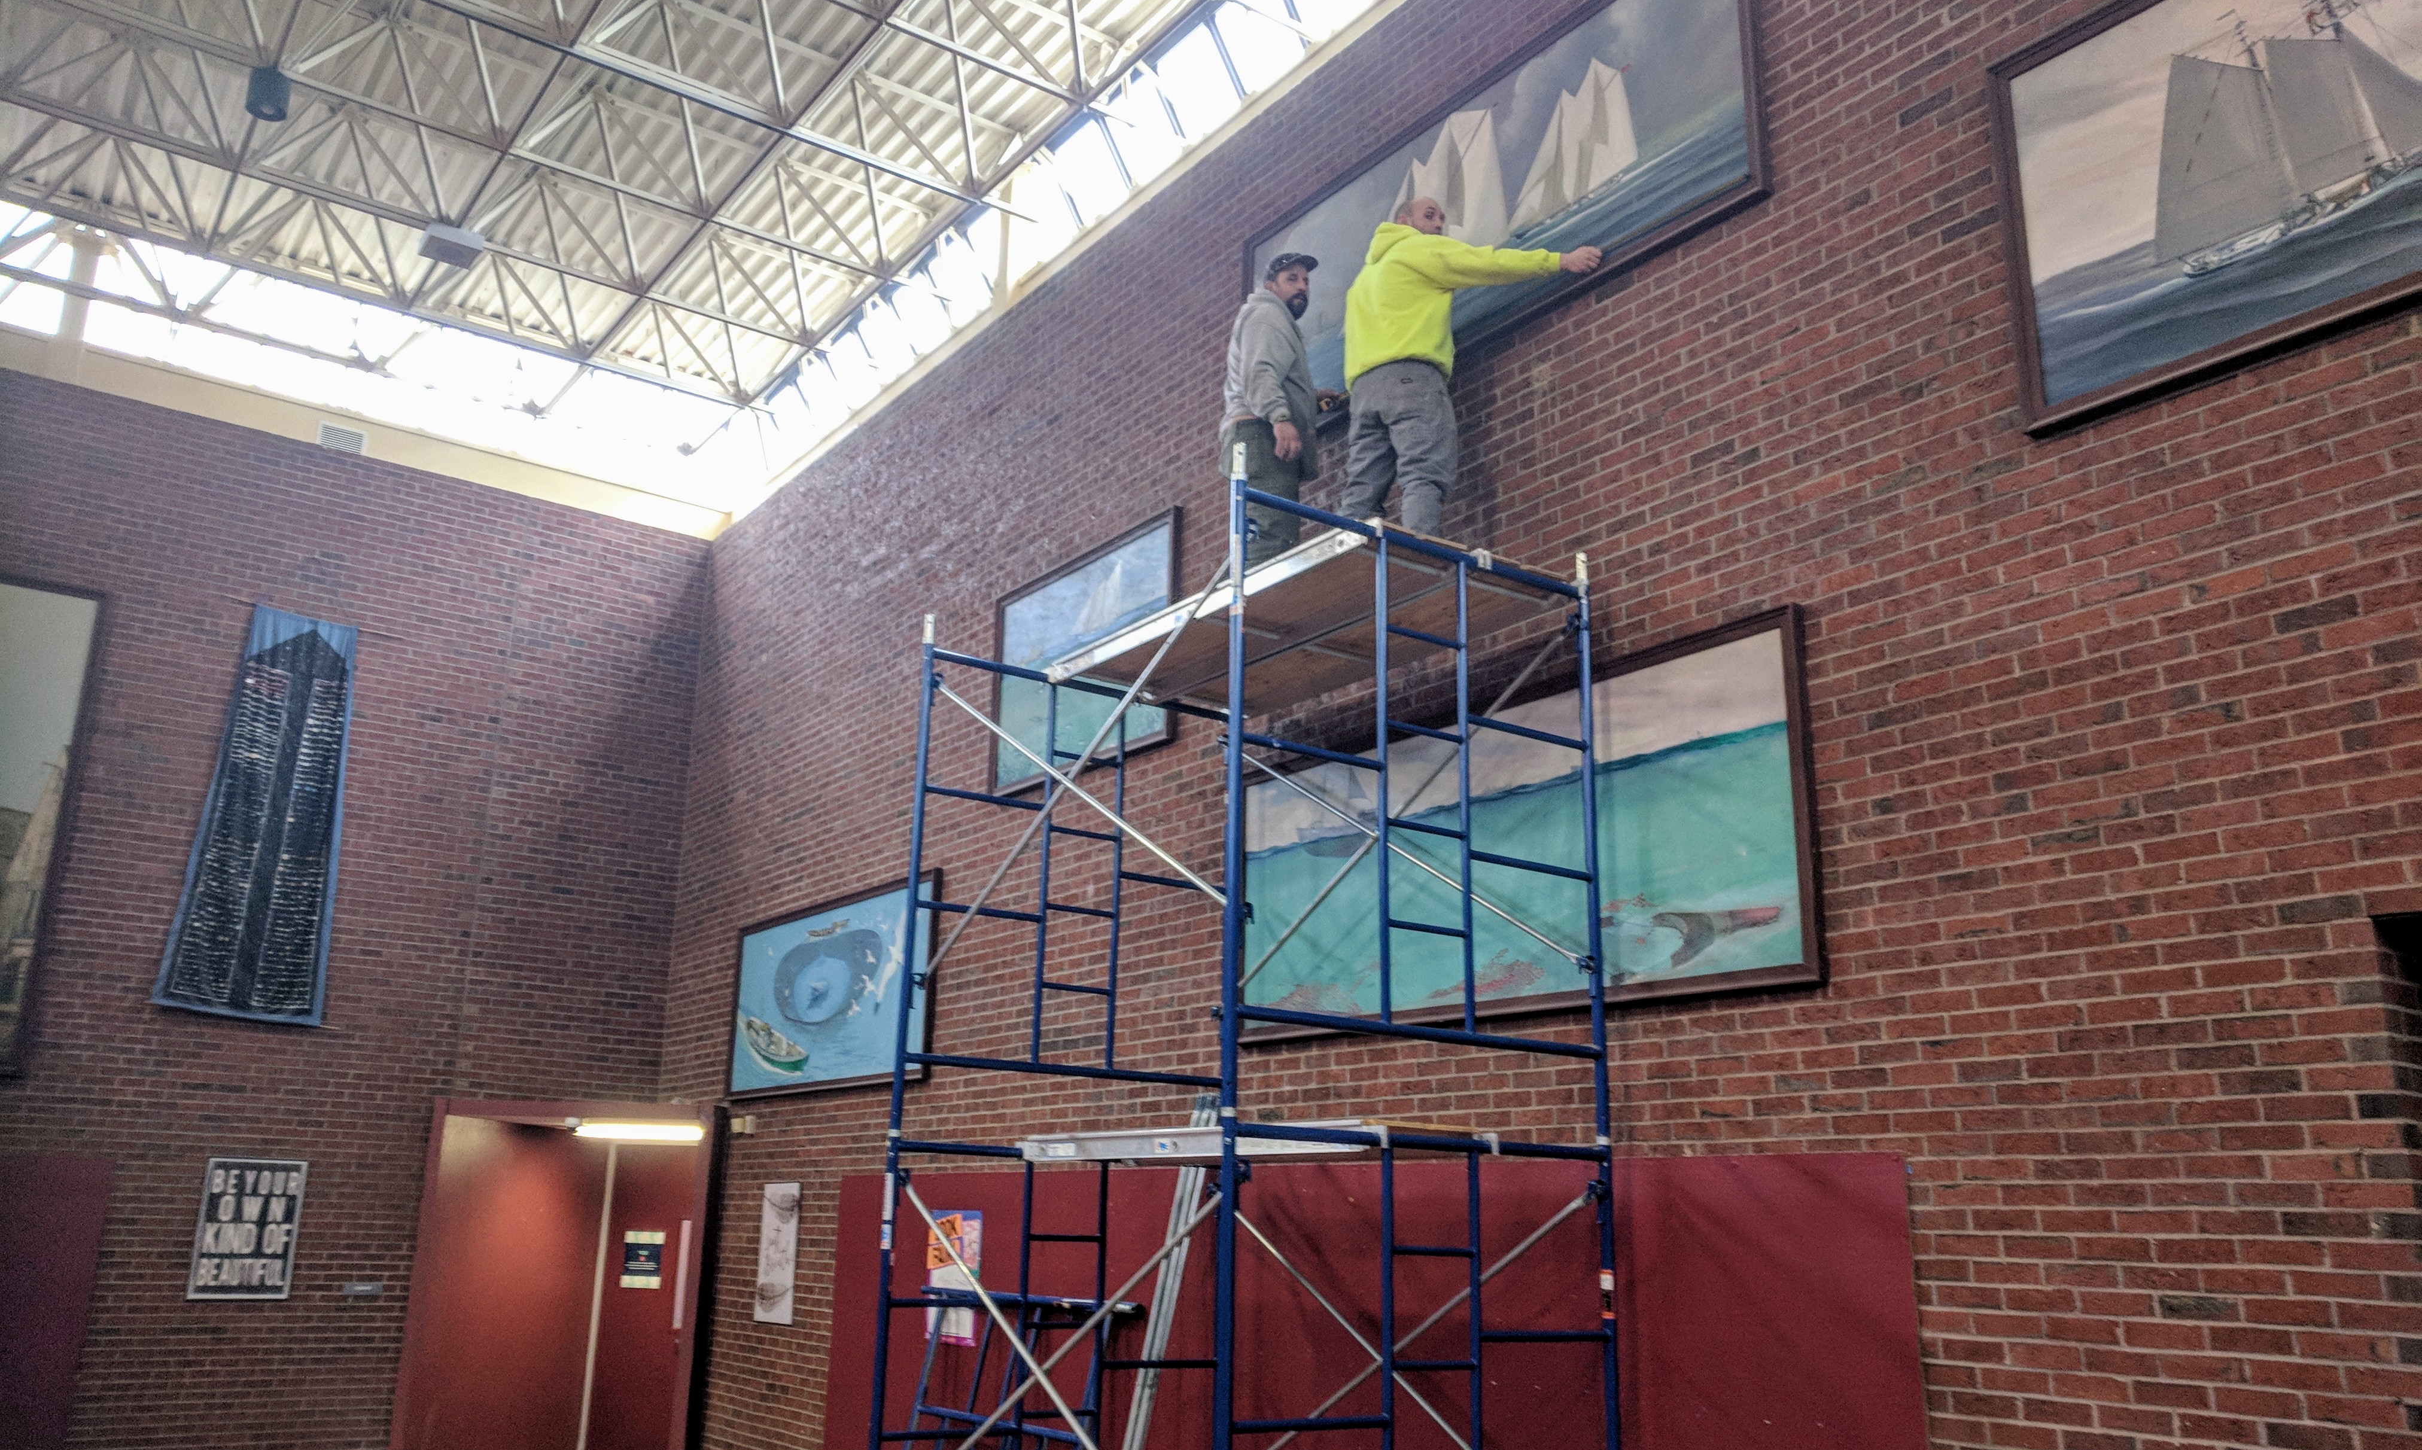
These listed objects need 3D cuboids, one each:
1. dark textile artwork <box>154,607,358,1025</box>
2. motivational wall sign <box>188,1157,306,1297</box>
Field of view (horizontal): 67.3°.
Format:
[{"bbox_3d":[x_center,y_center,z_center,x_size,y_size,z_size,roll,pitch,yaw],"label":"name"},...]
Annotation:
[{"bbox_3d":[-6.568,0.602,12.728,1.060,2.920,0.050,12,-18,-34],"label":"dark textile artwork"},{"bbox_3d":[-6.417,3.372,12.145,0.600,0.900,0.030,12,-18,-34],"label":"motivational wall sign"}]

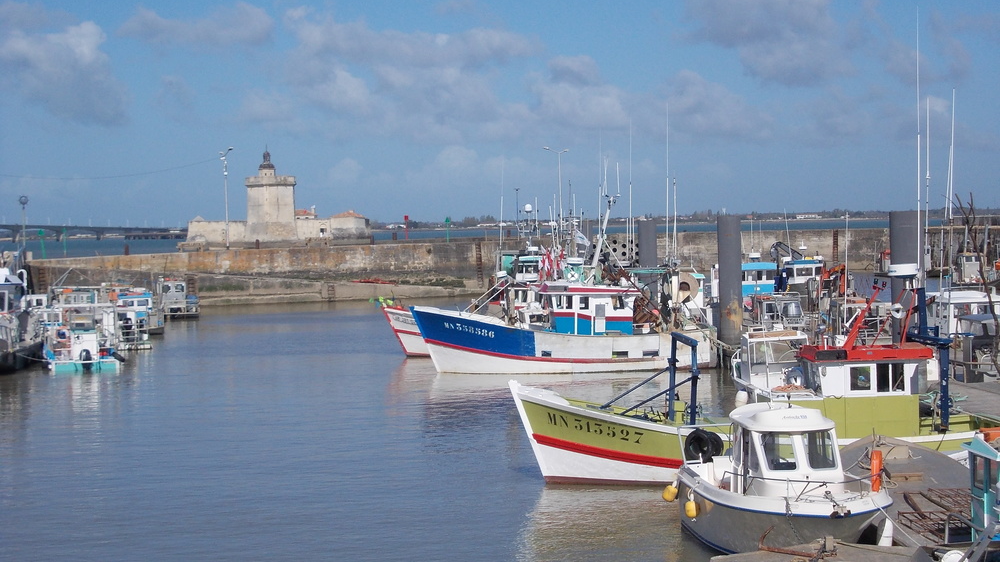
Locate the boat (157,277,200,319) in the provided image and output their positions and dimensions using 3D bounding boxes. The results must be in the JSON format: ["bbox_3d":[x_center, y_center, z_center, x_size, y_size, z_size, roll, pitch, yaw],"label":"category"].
[{"bbox_3d":[-20.690,0.928,132.000,2.650,2.650,7.000,-2,2,-10],"label":"boat"}]

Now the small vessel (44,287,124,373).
[{"bbox_3d":[-16.975,1.869,84.200,2.950,3.300,7.000,-2,2,-11],"label":"small vessel"}]

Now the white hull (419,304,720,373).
[{"bbox_3d":[2.384,2.027,75.800,11.200,2.550,3.900,-1,2,3],"label":"white hull"}]

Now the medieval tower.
[{"bbox_3d":[-66.508,-25.089,597.000,15.000,26.900,14.500,-2,2,-6],"label":"medieval tower"}]

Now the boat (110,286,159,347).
[{"bbox_3d":[-17.648,1.680,98.500,2.200,2.900,7.000,-2,2,-11],"label":"boat"}]

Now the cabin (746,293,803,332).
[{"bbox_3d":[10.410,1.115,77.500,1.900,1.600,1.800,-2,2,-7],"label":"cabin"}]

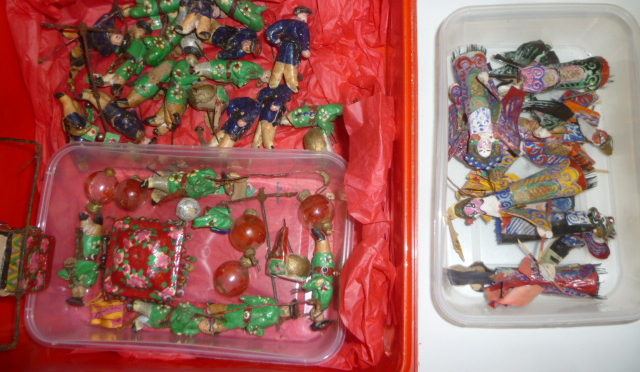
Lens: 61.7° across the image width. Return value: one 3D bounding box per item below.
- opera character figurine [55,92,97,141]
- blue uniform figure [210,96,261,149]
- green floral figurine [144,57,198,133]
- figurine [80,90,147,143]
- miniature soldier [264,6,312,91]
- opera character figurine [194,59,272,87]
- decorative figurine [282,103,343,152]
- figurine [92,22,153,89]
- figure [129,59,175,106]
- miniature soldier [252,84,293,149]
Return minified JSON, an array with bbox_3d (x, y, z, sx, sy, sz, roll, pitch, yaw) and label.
[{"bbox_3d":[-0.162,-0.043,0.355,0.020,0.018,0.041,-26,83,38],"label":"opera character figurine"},{"bbox_3d":[-0.055,-0.039,0.344,0.022,0.017,0.044,34,90,1],"label":"blue uniform figure"},{"bbox_3d":[-0.095,-0.058,0.347,0.022,0.018,0.049,15,87,12],"label":"green floral figurine"},{"bbox_3d":[-0.135,-0.045,0.351,0.052,0.017,0.019,33,114,6],"label":"figurine"},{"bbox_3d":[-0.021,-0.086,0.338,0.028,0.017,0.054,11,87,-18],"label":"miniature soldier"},{"bbox_3d":[-0.057,-0.072,0.345,0.051,0.018,0.019,6,103,6],"label":"opera character figurine"},{"bbox_3d":[-0.005,-0.038,0.339,0.041,0.018,0.028,-9,102,4],"label":"decorative figurine"},{"bbox_3d":[-0.129,-0.085,0.354,0.021,0.018,0.051,34,90,23],"label":"figurine"},{"bbox_3d":[-0.112,-0.067,0.351,0.044,0.017,0.017,-40,92,1],"label":"figure"},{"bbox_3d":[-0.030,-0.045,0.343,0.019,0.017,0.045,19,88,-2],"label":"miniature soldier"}]

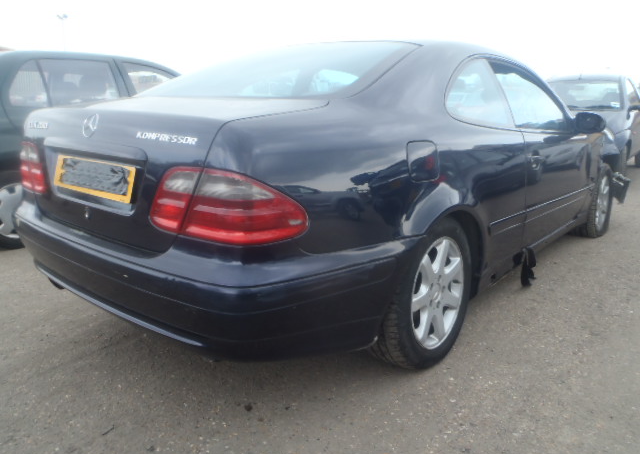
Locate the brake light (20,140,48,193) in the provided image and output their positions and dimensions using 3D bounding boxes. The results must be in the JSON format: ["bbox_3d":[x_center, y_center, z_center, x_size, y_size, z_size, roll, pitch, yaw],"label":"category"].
[{"bbox_3d":[-1.156,-0.248,2.172,0.210,0.200,0.430,-11,17,-40],"label":"brake light"}]

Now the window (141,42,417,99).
[{"bbox_3d":[-0.184,-0.722,2.311,1.170,0.100,0.720,11,38,39],"label":"window"}]

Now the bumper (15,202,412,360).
[{"bbox_3d":[-0.577,0.096,2.031,1.680,0.380,0.750,11,17,39],"label":"bumper"}]

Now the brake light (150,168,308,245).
[{"bbox_3d":[-0.259,-0.066,1.443,0.430,0.200,0.210,9,15,30],"label":"brake light"}]

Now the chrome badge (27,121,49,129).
[{"bbox_3d":[-1.107,-0.401,2.041,0.185,0.026,0.010,14,6,44],"label":"chrome badge"}]

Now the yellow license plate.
[{"bbox_3d":[-0.765,-0.166,1.734,0.520,0.112,0.012,11,3,39],"label":"yellow license plate"}]

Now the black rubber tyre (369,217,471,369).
[{"bbox_3d":[0.400,0.246,2.088,0.205,0.630,0.630,11,17,39],"label":"black rubber tyre"}]

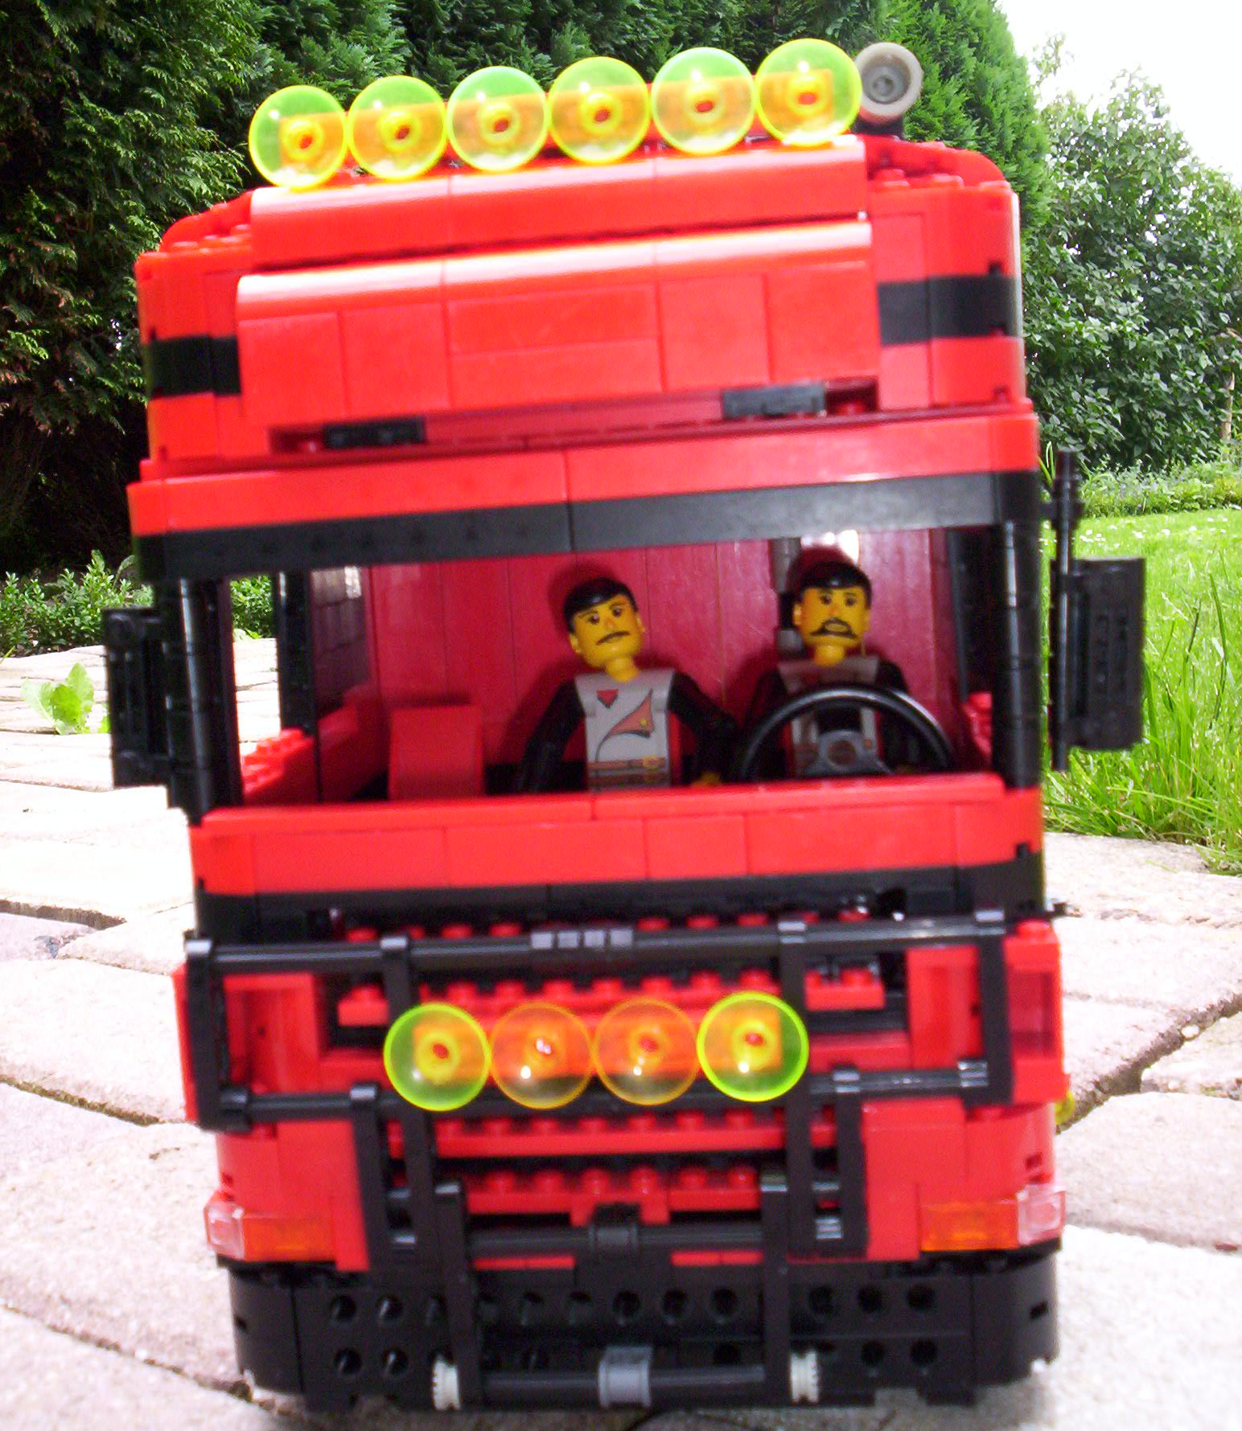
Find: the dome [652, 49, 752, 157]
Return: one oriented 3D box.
[{"bbox_3d":[0.013,-0.095,0.277,0.016,0.016,0.006,-3,6,6],"label":"dome"}]

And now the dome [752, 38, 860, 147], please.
[{"bbox_3d":[0.029,-0.096,0.276,0.016,0.016,0.006,-3,6,6],"label":"dome"}]

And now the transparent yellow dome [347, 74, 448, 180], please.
[{"bbox_3d":[-0.035,-0.093,0.282,0.016,0.016,0.006,-3,6,6],"label":"transparent yellow dome"}]

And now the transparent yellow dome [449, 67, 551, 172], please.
[{"bbox_3d":[-0.019,-0.093,0.281,0.016,0.016,0.006,-3,6,6],"label":"transparent yellow dome"}]

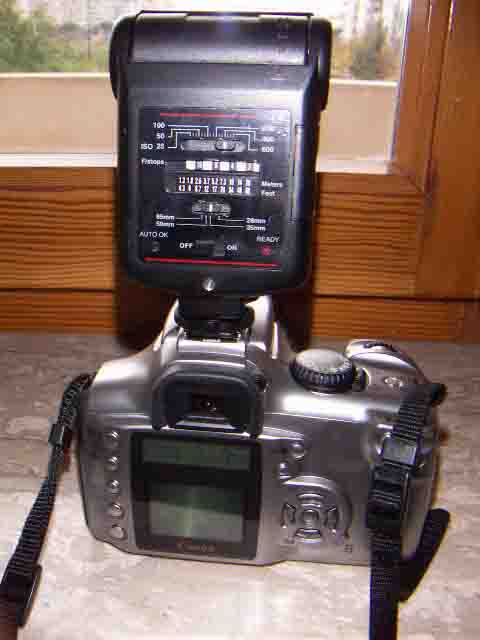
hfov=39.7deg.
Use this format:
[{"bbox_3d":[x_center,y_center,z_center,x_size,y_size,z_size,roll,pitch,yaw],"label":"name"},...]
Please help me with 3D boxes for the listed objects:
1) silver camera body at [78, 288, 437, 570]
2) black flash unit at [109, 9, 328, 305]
[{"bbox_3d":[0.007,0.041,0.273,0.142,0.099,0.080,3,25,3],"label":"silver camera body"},{"bbox_3d":[-0.005,-0.062,0.259,0.072,0.104,0.078,3,25,3],"label":"black flash unit"}]

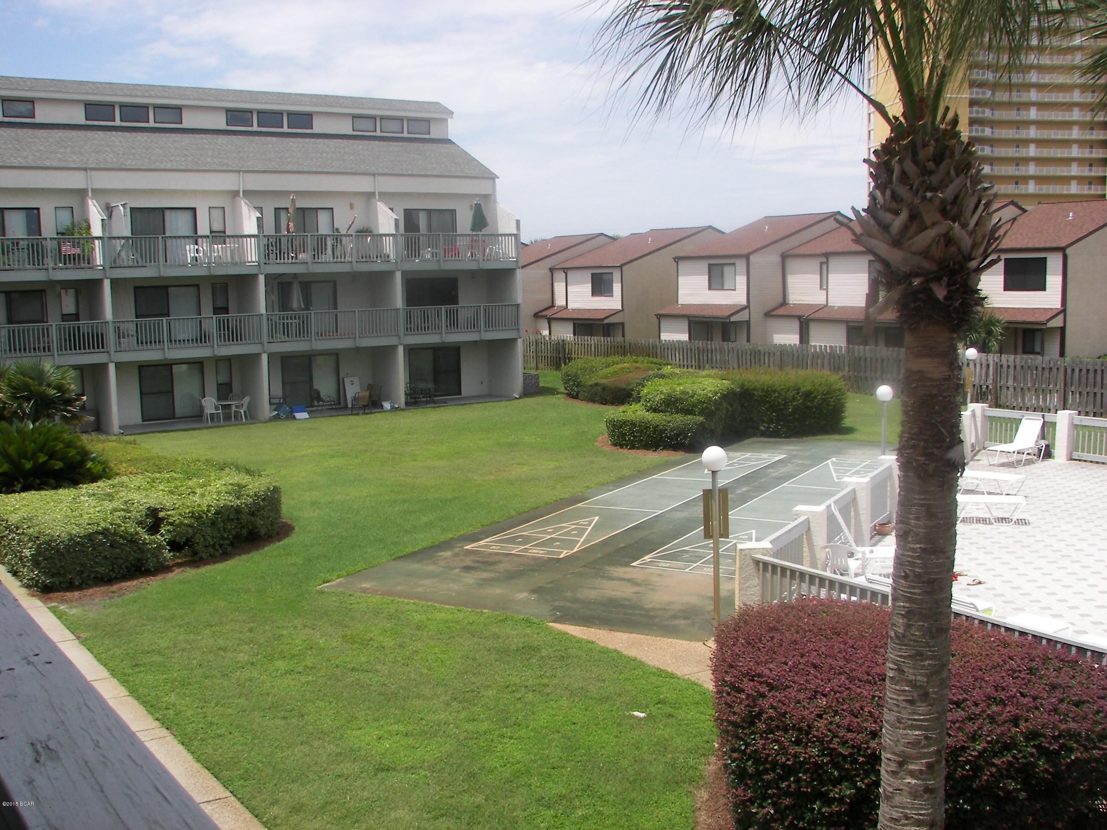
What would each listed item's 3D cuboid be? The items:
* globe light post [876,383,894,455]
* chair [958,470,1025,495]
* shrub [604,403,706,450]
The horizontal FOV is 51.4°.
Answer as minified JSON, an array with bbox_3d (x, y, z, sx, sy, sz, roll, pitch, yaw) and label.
[{"bbox_3d":[6.367,0.568,22.160,0.313,2.287,0.313,1,6,16],"label":"globe light post"},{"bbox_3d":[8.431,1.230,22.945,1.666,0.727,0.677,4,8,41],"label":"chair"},{"bbox_3d":[2.987,0.383,31.333,2.475,0.828,2.727,1,6,16],"label":"shrub"}]

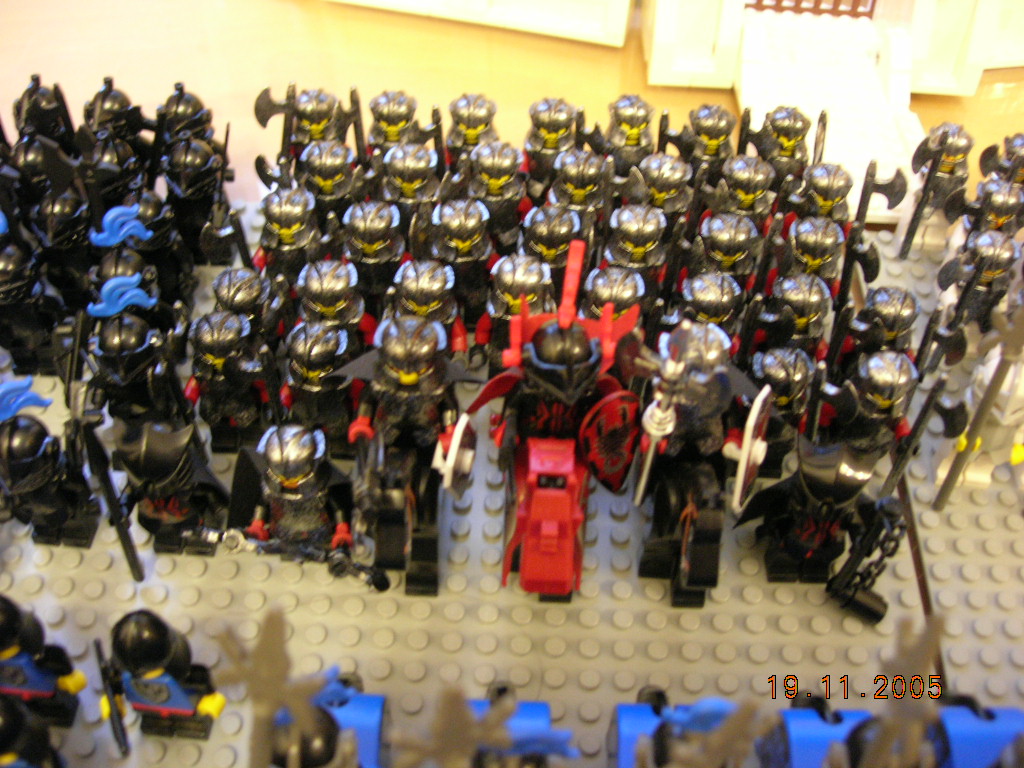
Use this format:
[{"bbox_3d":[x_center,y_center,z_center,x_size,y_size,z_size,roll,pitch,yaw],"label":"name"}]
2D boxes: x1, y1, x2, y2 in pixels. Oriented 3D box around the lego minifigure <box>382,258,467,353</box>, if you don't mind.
[{"bbox_3d":[-0.022,-0.013,0.297,0.023,0.042,0.015,3,49,0],"label":"lego minifigure"}]

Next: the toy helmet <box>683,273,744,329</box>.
[{"bbox_3d":[0.050,-0.021,0.285,0.015,0.014,0.015,-8,50,-9],"label":"toy helmet"}]

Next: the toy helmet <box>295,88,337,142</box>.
[{"bbox_3d":[-0.059,-0.082,0.342,0.015,0.014,0.014,3,48,1],"label":"toy helmet"}]

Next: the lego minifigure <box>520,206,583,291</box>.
[{"bbox_3d":[0.011,-0.031,0.317,0.023,0.042,0.014,3,48,1],"label":"lego minifigure"}]

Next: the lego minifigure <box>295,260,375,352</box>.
[{"bbox_3d":[-0.046,-0.014,0.296,0.024,0.043,0.016,3,49,0],"label":"lego minifigure"}]

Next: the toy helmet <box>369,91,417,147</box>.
[{"bbox_3d":[-0.035,-0.079,0.333,0.014,0.014,0.014,3,49,0],"label":"toy helmet"}]

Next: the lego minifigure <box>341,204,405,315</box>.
[{"bbox_3d":[-0.037,-0.032,0.311,0.024,0.043,0.016,3,49,0],"label":"lego minifigure"}]

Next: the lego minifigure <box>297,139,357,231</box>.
[{"bbox_3d":[-0.052,-0.050,0.327,0.024,0.043,0.016,3,49,0],"label":"lego minifigure"}]

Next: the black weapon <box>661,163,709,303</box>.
[{"bbox_3d":[0.051,-0.039,0.315,0.012,0.050,0.004,38,52,25],"label":"black weapon"}]

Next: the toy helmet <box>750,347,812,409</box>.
[{"bbox_3d":[0.066,-0.001,0.274,0.015,0.014,0.014,3,48,1],"label":"toy helmet"}]

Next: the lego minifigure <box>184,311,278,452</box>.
[{"bbox_3d":[-0.072,0.000,0.287,0.023,0.042,0.014,3,48,1],"label":"lego minifigure"}]

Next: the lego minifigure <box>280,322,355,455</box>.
[{"bbox_3d":[-0.048,0.002,0.286,0.023,0.042,0.014,3,48,1],"label":"lego minifigure"}]

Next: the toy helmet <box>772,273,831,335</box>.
[{"bbox_3d":[0.074,-0.020,0.286,0.015,0.014,0.014,7,49,4],"label":"toy helmet"}]

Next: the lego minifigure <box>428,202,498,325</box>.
[{"bbox_3d":[-0.013,-0.031,0.311,0.024,0.043,0.016,0,49,-2],"label":"lego minifigure"}]

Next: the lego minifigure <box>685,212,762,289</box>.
[{"bbox_3d":[0.058,-0.028,0.312,0.023,0.042,0.015,5,49,2],"label":"lego minifigure"}]

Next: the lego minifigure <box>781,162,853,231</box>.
[{"bbox_3d":[0.089,-0.044,0.329,0.023,0.042,0.015,6,49,3],"label":"lego minifigure"}]

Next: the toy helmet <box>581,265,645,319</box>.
[{"bbox_3d":[0.026,-0.022,0.285,0.015,0.014,0.015,3,49,0],"label":"toy helmet"}]

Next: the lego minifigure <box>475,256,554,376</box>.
[{"bbox_3d":[0.002,-0.016,0.303,0.023,0.042,0.014,3,48,1],"label":"lego minifigure"}]

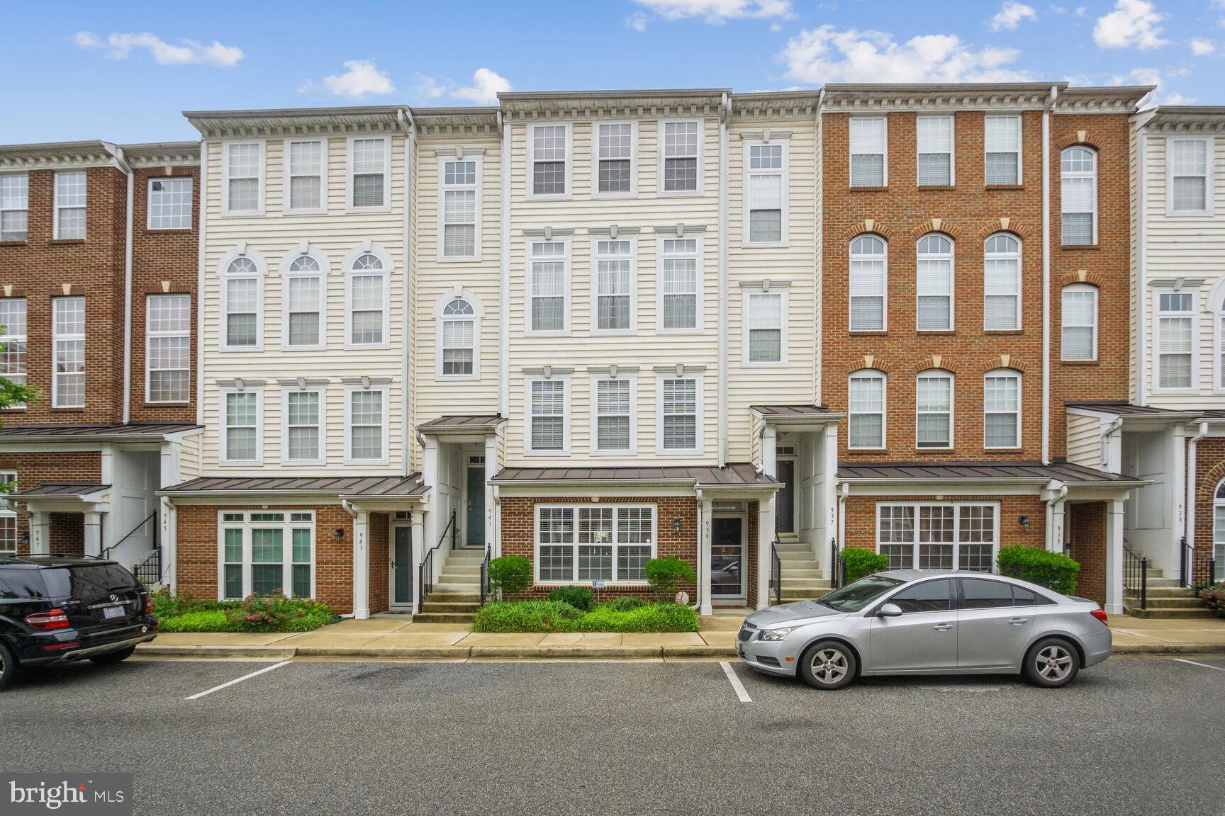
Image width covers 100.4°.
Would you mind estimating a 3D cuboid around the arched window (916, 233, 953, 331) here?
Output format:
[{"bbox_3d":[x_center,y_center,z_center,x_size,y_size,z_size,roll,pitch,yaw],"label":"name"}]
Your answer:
[{"bbox_3d":[7.659,-2.990,12.120,0.886,2.319,0.120,0,0,1],"label":"arched window"}]

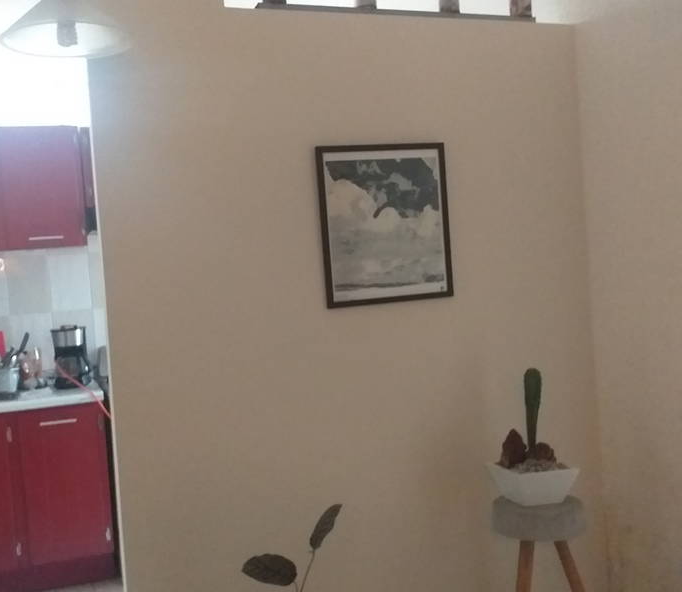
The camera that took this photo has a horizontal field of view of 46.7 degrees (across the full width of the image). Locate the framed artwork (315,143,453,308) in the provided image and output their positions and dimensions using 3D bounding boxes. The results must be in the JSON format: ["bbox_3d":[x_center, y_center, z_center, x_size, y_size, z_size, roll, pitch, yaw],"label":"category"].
[{"bbox_3d":[0.153,-0.244,2.697,0.455,0.532,0.022,-5,2,-17],"label":"framed artwork"}]

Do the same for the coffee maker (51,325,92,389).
[{"bbox_3d":[-1.327,0.296,3.906,0.169,0.298,0.210,-4,1,-12],"label":"coffee maker"}]

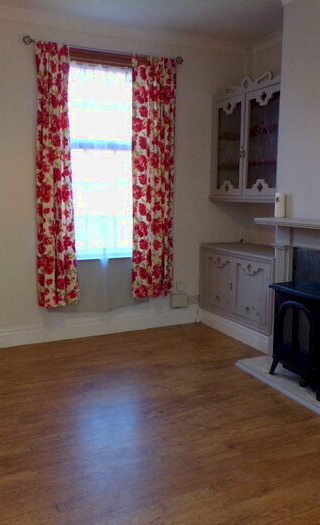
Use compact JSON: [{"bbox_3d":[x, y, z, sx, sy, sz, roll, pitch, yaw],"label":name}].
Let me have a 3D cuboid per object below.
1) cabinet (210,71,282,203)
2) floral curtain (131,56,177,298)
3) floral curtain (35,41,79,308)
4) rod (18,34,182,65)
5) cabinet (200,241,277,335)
[{"bbox_3d":[0.955,-1.103,4.484,0.434,1.050,1.171,-4,9,-24],"label":"cabinet"},{"bbox_3d":[-0.065,-0.772,4.614,0.444,2.236,0.131,-4,9,-24],"label":"floral curtain"},{"bbox_3d":[-0.911,-0.716,4.228,0.338,2.241,0.131,-4,9,-24],"label":"floral curtain"},{"bbox_3d":[-0.453,-1.860,4.278,1.484,0.086,0.091,-4,9,-24],"label":"rod"},{"bbox_3d":[0.914,0.211,4.647,0.538,0.654,1.171,-4,9,-24],"label":"cabinet"}]

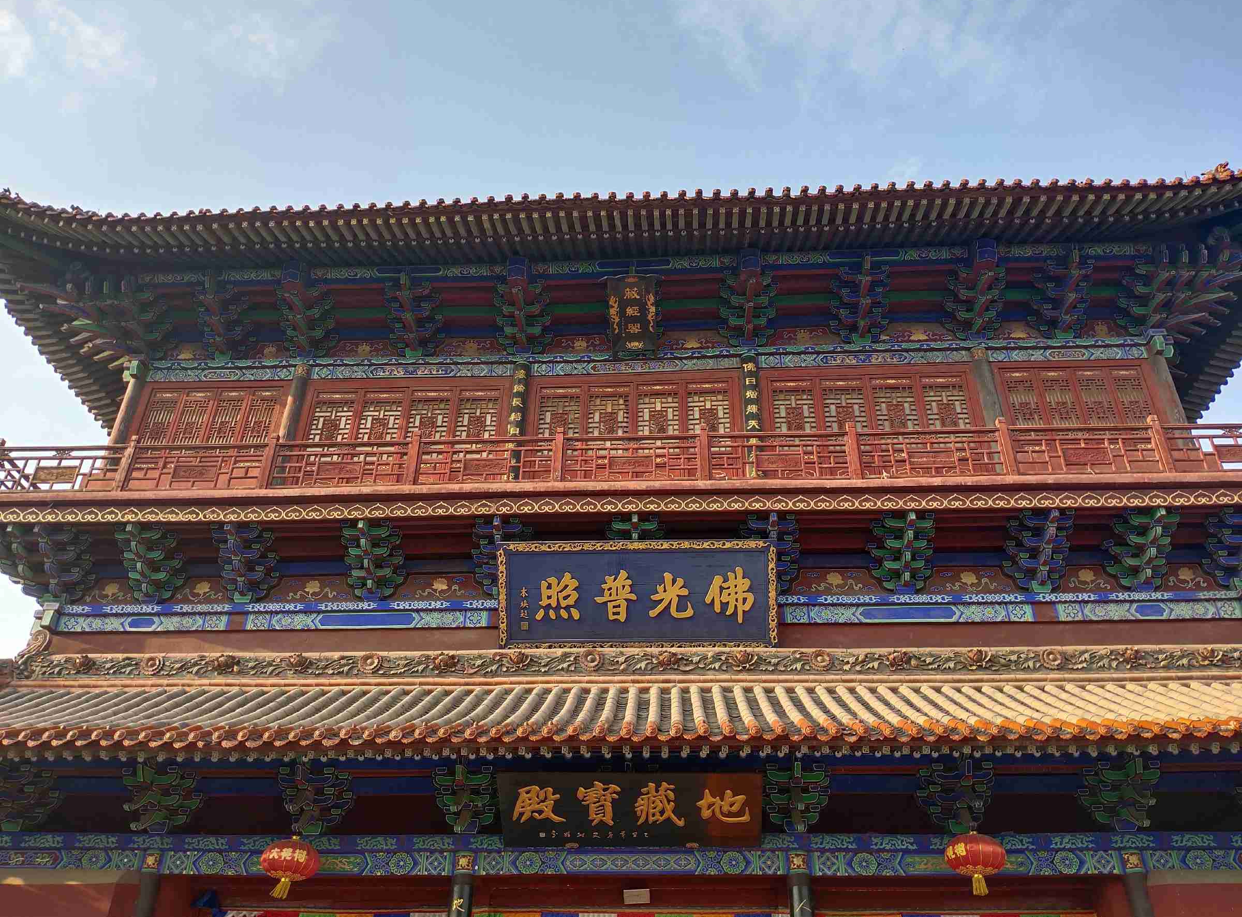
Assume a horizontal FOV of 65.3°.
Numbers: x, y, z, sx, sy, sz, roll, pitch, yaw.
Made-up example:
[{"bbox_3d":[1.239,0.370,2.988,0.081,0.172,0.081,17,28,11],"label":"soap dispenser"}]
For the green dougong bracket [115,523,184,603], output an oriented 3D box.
[{"bbox_3d":[-6.762,1.473,13.525,0.750,0.799,0.962,-1,-29,3],"label":"green dougong bracket"}]

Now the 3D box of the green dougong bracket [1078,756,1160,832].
[{"bbox_3d":[6.771,4.504,12.824,0.968,0.770,1.034,-1,-33,3],"label":"green dougong bracket"}]

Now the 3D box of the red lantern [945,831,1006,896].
[{"bbox_3d":[3.773,4.298,10.278,0.662,0.640,0.662,-1,-29,3],"label":"red lantern"}]

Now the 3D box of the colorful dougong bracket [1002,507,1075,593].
[{"bbox_3d":[6.490,1.436,14.789,0.979,0.848,1.260,-1,-33,3],"label":"colorful dougong bracket"}]

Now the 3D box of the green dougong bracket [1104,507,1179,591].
[{"bbox_3d":[7.078,1.224,12.887,0.750,0.790,0.962,-1,-29,3],"label":"green dougong bracket"}]

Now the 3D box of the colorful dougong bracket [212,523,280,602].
[{"bbox_3d":[-6.090,1.668,15.361,0.979,0.848,1.260,-1,-33,3],"label":"colorful dougong bracket"}]

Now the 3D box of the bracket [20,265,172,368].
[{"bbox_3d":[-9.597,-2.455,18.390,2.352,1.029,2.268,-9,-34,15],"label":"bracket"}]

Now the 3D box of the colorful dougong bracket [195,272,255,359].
[{"bbox_3d":[-7.561,-2.604,18.157,1.008,0.995,1.365,-1,-33,3],"label":"colorful dougong bracket"}]

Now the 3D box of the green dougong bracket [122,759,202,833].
[{"bbox_3d":[-6.510,4.747,13.431,0.968,0.770,1.034,-1,-33,3],"label":"green dougong bracket"}]

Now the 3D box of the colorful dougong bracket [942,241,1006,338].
[{"bbox_3d":[6.534,-2.966,17.571,1.008,1.226,1.386,-1,-33,3],"label":"colorful dougong bracket"}]

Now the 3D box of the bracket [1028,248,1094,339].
[{"bbox_3d":[8.491,-2.916,18.253,1.100,1.166,1.386,-1,-33,3],"label":"bracket"}]

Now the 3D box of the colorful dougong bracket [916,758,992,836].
[{"bbox_3d":[3.796,3.749,10.749,0.672,0.664,0.814,-1,-29,3],"label":"colorful dougong bracket"}]

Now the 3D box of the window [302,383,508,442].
[{"bbox_3d":[-4.121,-0.694,18.225,3.740,1.830,0.119,-1,-33,3],"label":"window"}]

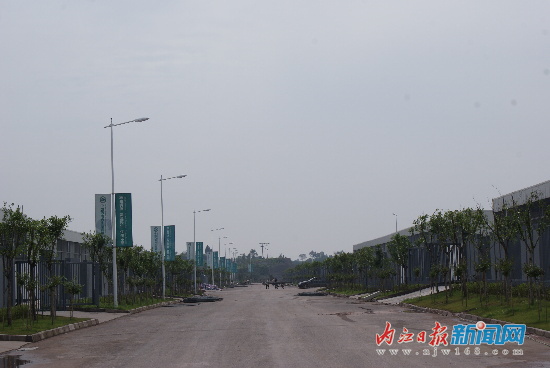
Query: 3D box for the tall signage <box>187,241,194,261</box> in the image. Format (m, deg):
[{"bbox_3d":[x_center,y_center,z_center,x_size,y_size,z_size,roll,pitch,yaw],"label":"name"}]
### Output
[{"bbox_3d":[-9.901,8.320,148.000,0.830,2.830,0.080,-1,-4,-1],"label":"tall signage"}]

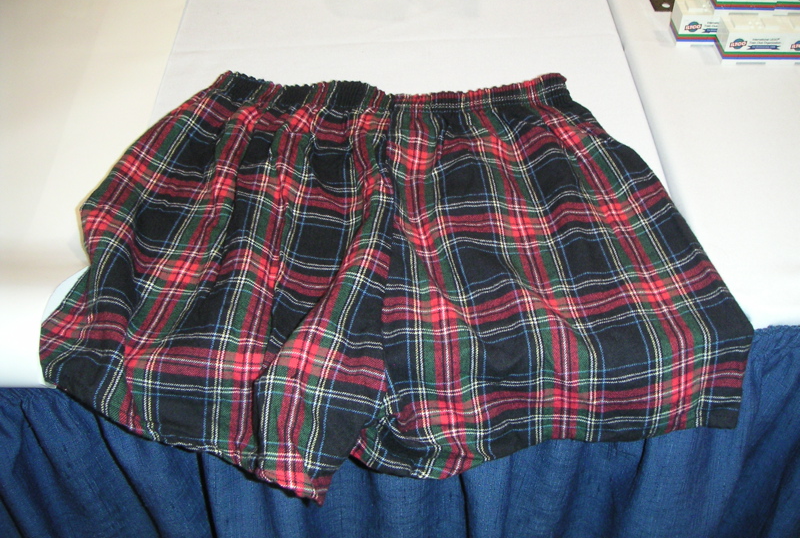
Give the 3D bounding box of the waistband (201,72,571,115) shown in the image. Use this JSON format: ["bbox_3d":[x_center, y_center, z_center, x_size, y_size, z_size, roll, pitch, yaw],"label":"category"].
[{"bbox_3d":[-0.007,-0.180,0.879,0.355,0.020,0.050,0,46,0],"label":"waistband"}]

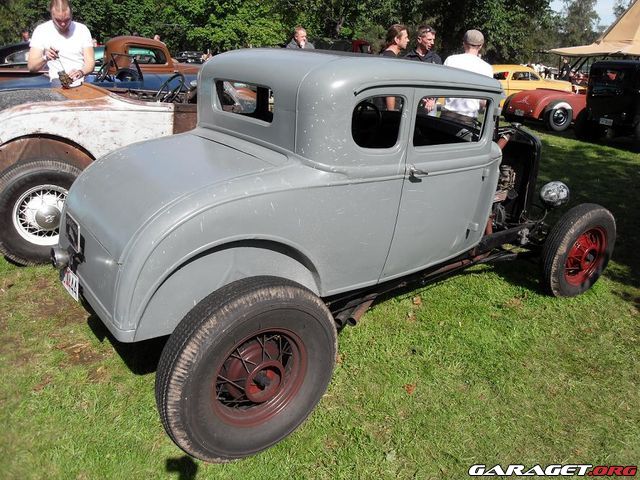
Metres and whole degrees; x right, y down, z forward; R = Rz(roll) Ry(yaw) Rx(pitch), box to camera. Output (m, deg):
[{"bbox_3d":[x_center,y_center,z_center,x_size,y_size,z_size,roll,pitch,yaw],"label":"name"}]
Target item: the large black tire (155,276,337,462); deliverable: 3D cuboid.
[{"bbox_3d":[-0.267,0.539,2.134,0.806,0.806,0.200,-13,27,-34],"label":"large black tire"}]

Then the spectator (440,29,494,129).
[{"bbox_3d":[1.543,-1.345,5.715,0.520,1.780,0.360,9,23,14],"label":"spectator"}]

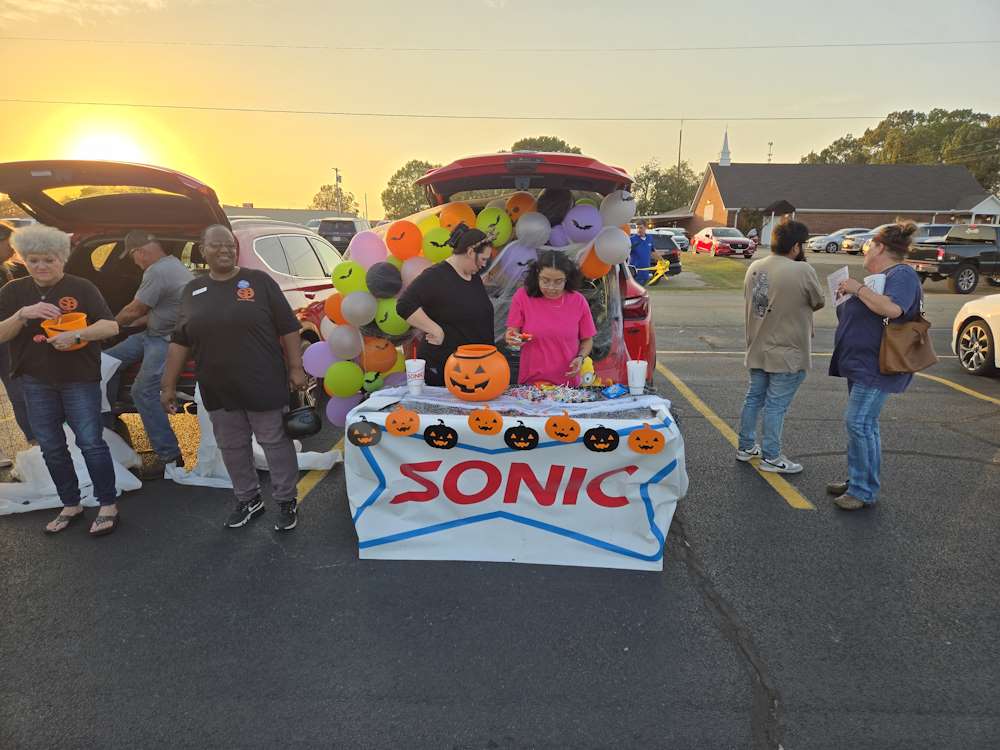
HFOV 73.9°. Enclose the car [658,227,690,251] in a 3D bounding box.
[{"bbox_3d":[10.745,-8.662,42.621,1.870,1.650,4.600,-1,13,-6],"label":"car"}]

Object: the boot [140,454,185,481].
[{"bbox_3d":[-2.193,0.606,4.367,0.290,0.130,0.110,-3,13,-17],"label":"boot"}]

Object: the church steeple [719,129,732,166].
[{"bbox_3d":[17.333,-17.440,51.000,0.870,2.850,0.870,0,12,0],"label":"church steeple"}]

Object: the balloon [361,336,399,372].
[{"bbox_3d":[-0.880,-0.150,4.850,0.265,0.280,0.265,1,13,0],"label":"balloon"}]

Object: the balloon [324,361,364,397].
[{"bbox_3d":[-1.095,0.028,4.680,0.275,0.265,0.275,1,13,0],"label":"balloon"}]

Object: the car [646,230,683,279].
[{"bbox_3d":[4.891,-4.610,25.091,1.900,1.700,4.700,-1,13,-8],"label":"car"}]

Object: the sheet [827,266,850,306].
[{"bbox_3d":[1.988,-0.517,3.880,0.140,0.216,0.010,-31,30,-3],"label":"sheet"}]

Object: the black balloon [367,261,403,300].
[{"bbox_3d":[-0.834,-0.681,4.800,0.260,0.270,0.260,1,13,0],"label":"black balloon"}]

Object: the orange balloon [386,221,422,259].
[{"bbox_3d":[-0.646,-0.901,4.450,0.250,0.270,0.250,0,13,0],"label":"orange balloon"}]

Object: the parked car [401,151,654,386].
[{"bbox_3d":[0.352,-0.839,6.717,1.900,2.080,4.750,1,12,4],"label":"parked car"}]

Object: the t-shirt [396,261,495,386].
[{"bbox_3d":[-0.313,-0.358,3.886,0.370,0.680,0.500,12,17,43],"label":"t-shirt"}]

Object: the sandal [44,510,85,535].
[{"bbox_3d":[-2.417,0.788,3.689,0.100,0.075,0.255,3,13,9],"label":"sandal"}]

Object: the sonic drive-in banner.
[{"bbox_3d":[0.062,0.530,3.295,1.600,0.790,0.280,1,13,4],"label":"sonic drive-in banner"}]

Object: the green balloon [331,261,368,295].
[{"bbox_3d":[-1.062,-0.690,4.700,0.255,0.260,0.255,0,12,0],"label":"green balloon"}]

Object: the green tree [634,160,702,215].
[{"bbox_3d":[16.440,-17.334,66.000,7.000,8.200,7.000,0,12,0],"label":"green tree"}]

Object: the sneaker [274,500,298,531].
[{"bbox_3d":[-1.201,0.755,3.736,0.105,0.120,0.280,-1,13,-7],"label":"sneaker"}]

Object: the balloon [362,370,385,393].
[{"bbox_3d":[-0.899,0.046,4.720,0.145,0.150,0.145,1,13,0],"label":"balloon"}]

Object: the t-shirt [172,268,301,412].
[{"bbox_3d":[-1.414,-0.188,3.620,0.660,0.800,0.380,-1,13,-7],"label":"t-shirt"}]

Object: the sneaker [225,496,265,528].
[{"bbox_3d":[-1.439,0.781,3.749,0.105,0.115,0.280,4,12,17],"label":"sneaker"}]

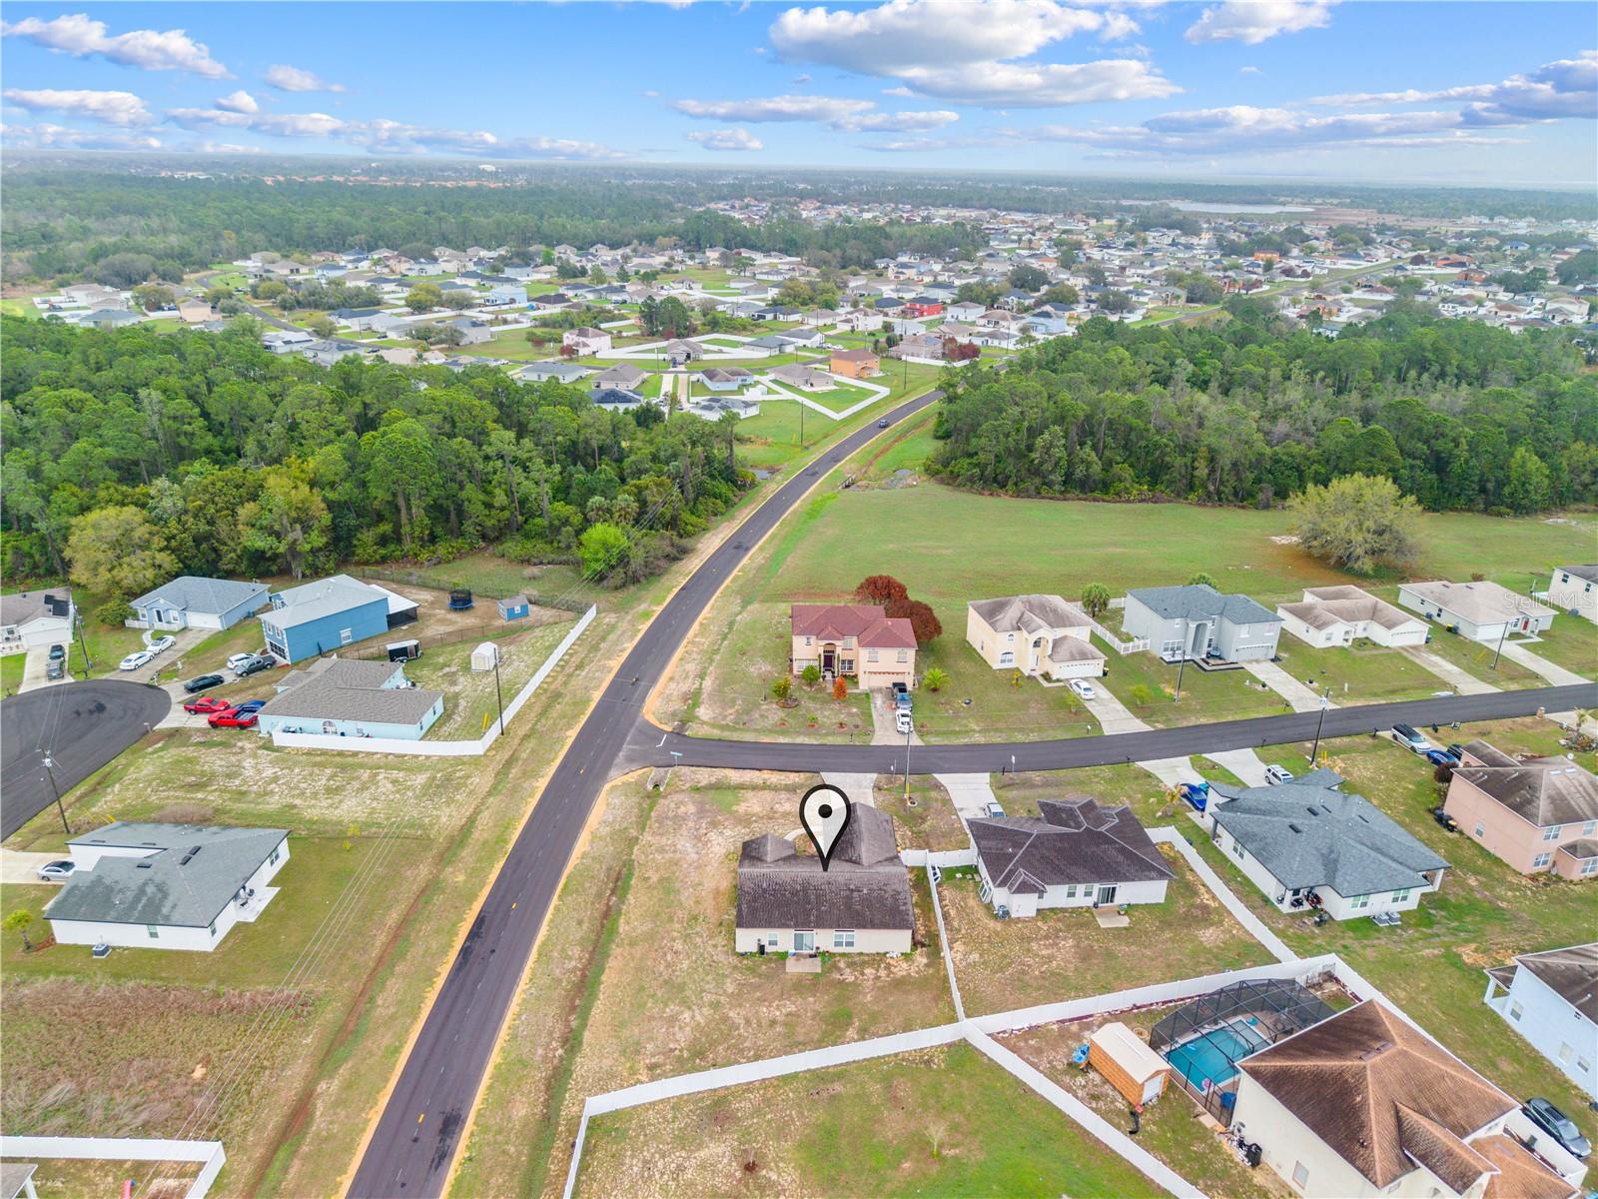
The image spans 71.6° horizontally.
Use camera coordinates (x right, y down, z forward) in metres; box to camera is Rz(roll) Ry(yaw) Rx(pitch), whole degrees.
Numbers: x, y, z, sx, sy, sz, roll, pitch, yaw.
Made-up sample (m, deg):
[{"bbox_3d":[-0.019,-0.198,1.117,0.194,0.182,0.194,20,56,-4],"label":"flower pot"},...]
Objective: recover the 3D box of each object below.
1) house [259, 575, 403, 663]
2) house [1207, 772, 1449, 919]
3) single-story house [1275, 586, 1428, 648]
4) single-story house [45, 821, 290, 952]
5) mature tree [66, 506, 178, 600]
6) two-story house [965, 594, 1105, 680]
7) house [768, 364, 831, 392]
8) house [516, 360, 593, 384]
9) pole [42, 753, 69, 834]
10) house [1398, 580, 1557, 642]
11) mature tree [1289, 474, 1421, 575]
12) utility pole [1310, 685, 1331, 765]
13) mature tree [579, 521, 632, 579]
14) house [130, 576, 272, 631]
[{"bbox_3d":[-68.818,1.243,162.881,13.500,7.200,20.900,18,27,35],"label":"house"},{"bbox_3d":[53.870,23.730,115.321,18.700,5.400,21.900,-4,22,-13],"label":"house"},{"bbox_3d":[82.199,1.847,168.013,17.400,4.500,17.300,-4,22,-12],"label":"single-story house"},{"bbox_3d":[-59.774,24.880,101.508,19.980,5.000,14.810,2,22,2],"label":"single-story house"},{"bbox_3d":[-105.045,-7.908,172.528,16.800,12.200,16.800,1,21,0],"label":"mature tree"},{"bbox_3d":[34.209,4.406,159.738,14.900,7.900,16.600,-4,22,-12],"label":"two-story house"},{"bbox_3d":[1.102,-70.616,346.387,12.800,4.700,19.000,-9,24,-24],"label":"house"},{"bbox_3d":[-76.295,-71.676,345.816,16.270,5.000,13.600,7,22,15],"label":"house"},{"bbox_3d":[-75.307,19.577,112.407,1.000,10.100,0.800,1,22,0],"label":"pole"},{"bbox_3d":[105.988,0.573,172.226,16.200,4.600,16.200,-4,22,-12],"label":"house"},{"bbox_3d":[98.478,-14.029,194.552,22.000,15.000,21.500,1,22,0],"label":"mature tree"},{"bbox_3d":[61.831,14.950,131.330,0.800,10.300,0.800,-5,22,-15],"label":"utility pole"},{"bbox_3d":[-31.873,-8.000,181.439,8.300,8.700,8.300,1,21,0],"label":"mature tree"},{"bbox_3d":[-91.154,-0.363,168.682,16.000,5.000,13.300,4,22,7],"label":"house"}]

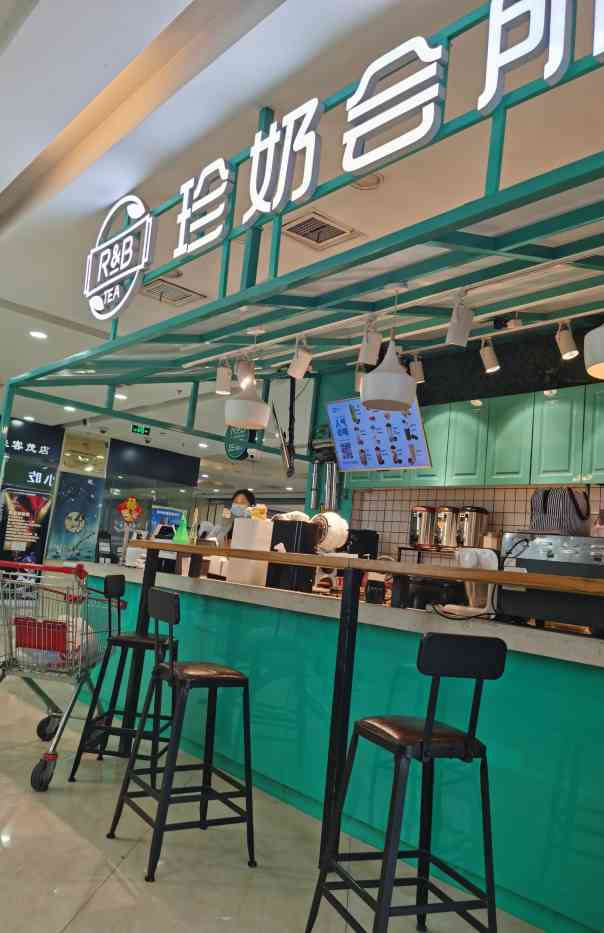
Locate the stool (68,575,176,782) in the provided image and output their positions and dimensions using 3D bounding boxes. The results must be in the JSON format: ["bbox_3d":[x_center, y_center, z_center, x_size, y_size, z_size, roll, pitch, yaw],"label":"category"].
[{"bbox_3d":[-0.823,1.058,3.667,0.410,0.957,0.410,5,-8,5],"label":"stool"}]

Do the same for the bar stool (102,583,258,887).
[{"bbox_3d":[-0.411,0.981,2.808,0.410,0.957,0.410,11,-9,-33],"label":"bar stool"}]

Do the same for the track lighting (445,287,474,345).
[{"bbox_3d":[0.754,-0.713,3.482,0.110,0.235,0.150,6,-8,1],"label":"track lighting"}]

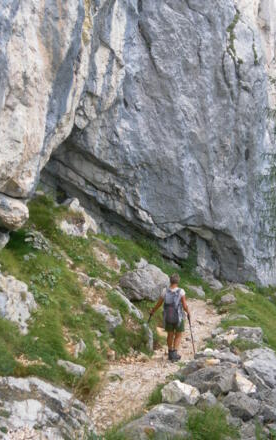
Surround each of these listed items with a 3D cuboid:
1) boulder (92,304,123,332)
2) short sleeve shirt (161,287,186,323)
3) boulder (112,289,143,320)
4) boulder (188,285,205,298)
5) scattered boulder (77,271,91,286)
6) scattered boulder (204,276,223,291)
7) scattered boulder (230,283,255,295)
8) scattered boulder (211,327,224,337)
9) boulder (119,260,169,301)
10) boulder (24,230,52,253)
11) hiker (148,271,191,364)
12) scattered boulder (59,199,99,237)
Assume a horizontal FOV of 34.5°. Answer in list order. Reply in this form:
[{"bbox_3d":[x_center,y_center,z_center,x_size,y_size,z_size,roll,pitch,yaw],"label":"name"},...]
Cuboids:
[{"bbox_3d":[-0.625,2.049,9.300,0.636,0.435,0.650,0,5,0],"label":"boulder"},{"bbox_3d":[0.695,1.641,8.680,0.460,0.680,0.300,1,5,12],"label":"short sleeve shirt"},{"bbox_3d":[-0.234,1.932,10.300,0.728,0.635,0.700,0,5,0],"label":"boulder"},{"bbox_3d":[1.770,2.166,13.500,0.488,0.336,0.500,0,5,0],"label":"boulder"},{"bbox_3d":[-1.284,1.404,10.700,0.298,0.339,0.350,0,5,0],"label":"scattered boulder"},{"bbox_3d":[2.472,2.063,14.600,0.579,0.418,0.500,0,5,0],"label":"scattered boulder"},{"bbox_3d":[3.399,2.229,14.500,0.597,0.291,0.550,0,5,0],"label":"scattered boulder"},{"bbox_3d":[1.839,2.591,10.300,0.233,0.185,0.270,0,5,0],"label":"scattered boulder"},{"bbox_3d":[0.178,1.576,12.000,1.326,0.949,1.250,0,5,0],"label":"boulder"},{"bbox_3d":[-2.520,0.534,11.200,0.575,0.515,0.600,0,5,0],"label":"boulder"},{"bbox_3d":[0.616,1.858,8.620,0.780,1.750,0.550,1,5,12],"label":"hiker"},{"bbox_3d":[-1.715,-0.065,13.000,0.987,1.167,1.000,0,5,0],"label":"scattered boulder"}]

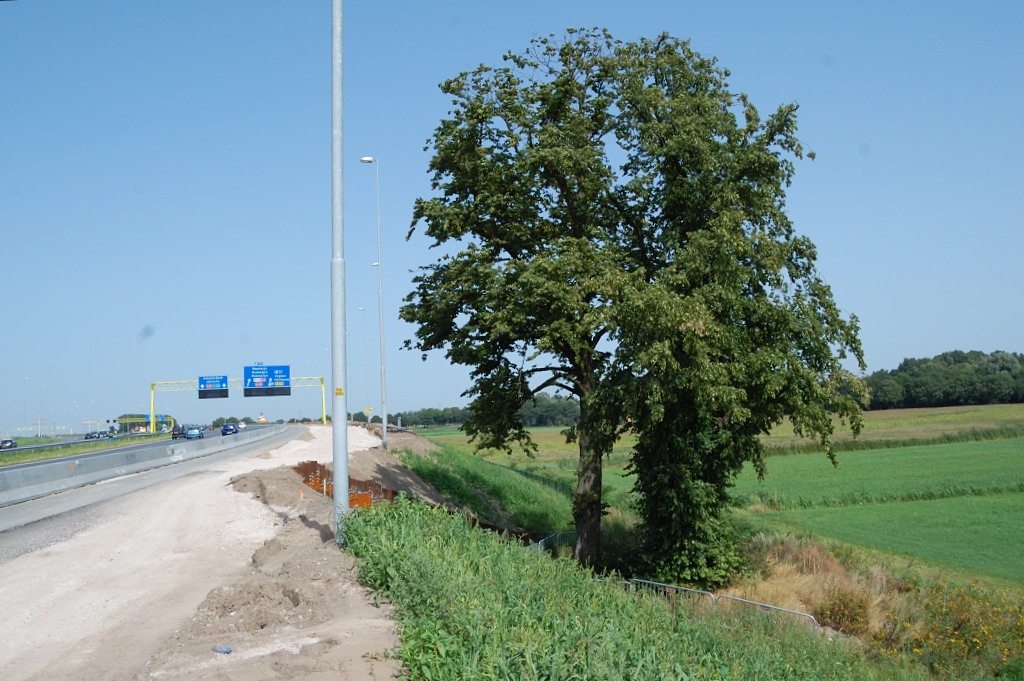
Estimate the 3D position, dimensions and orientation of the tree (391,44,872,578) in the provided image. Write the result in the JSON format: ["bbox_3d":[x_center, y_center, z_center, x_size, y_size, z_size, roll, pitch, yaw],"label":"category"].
[{"bbox_3d":[3.537,-1.000,22.285,13.400,16.130,11.800,-2,-5,0],"label":"tree"}]

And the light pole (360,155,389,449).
[{"bbox_3d":[-7.428,-2.185,41.551,0.980,15.870,0.350,-1,-5,-9],"label":"light pole"}]

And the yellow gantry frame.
[{"bbox_3d":[-44.295,10.696,125.784,27.200,8.300,1.200,-1,-5,-18],"label":"yellow gantry frame"}]

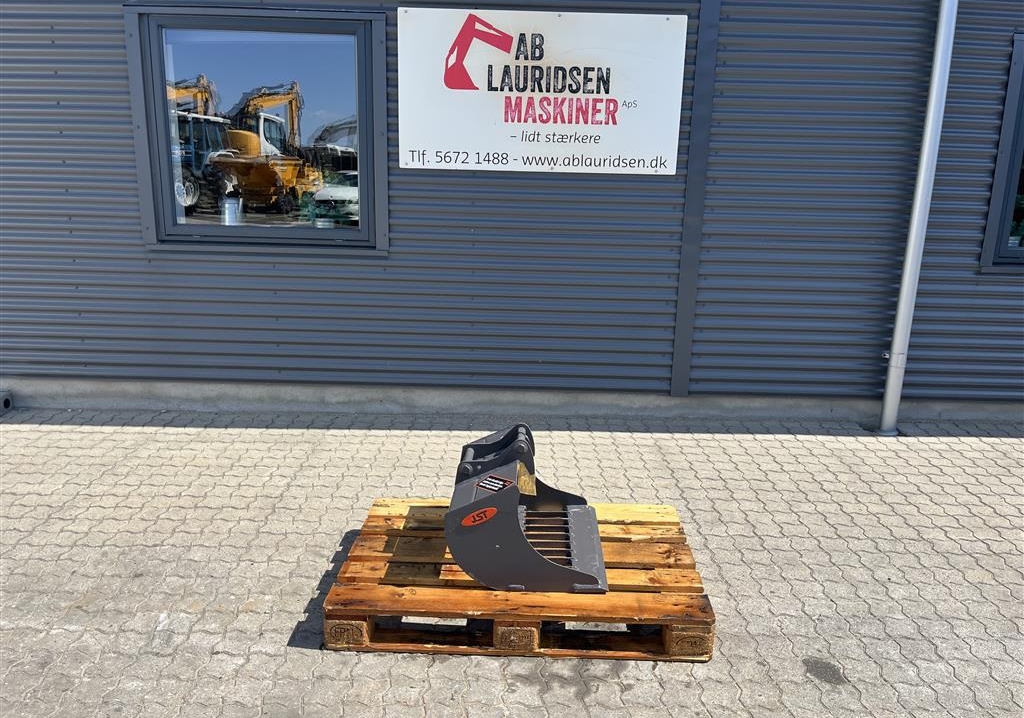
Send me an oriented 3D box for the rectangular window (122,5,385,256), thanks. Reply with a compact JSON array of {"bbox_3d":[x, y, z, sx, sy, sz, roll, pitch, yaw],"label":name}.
[{"bbox_3d":[-1.395,-1.256,4.324,1.405,1.298,0.100,1,14,-1],"label":"rectangular window"}]

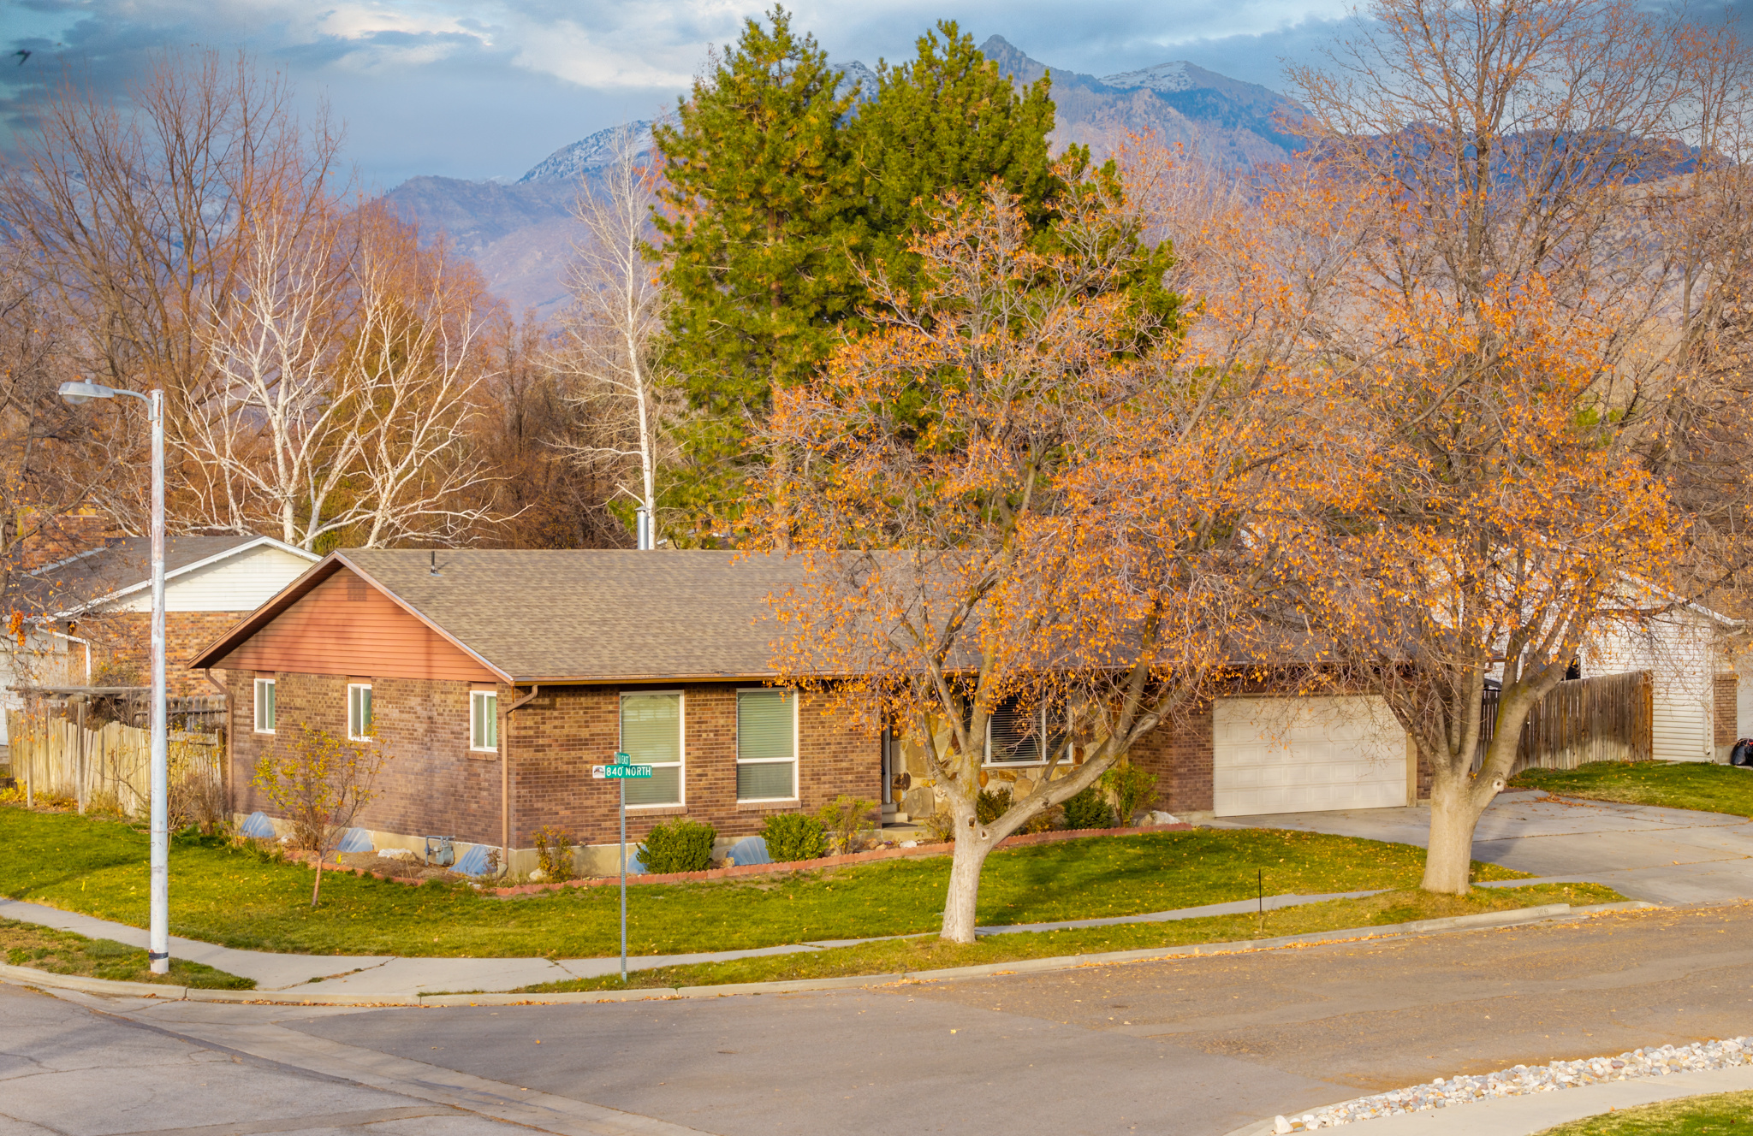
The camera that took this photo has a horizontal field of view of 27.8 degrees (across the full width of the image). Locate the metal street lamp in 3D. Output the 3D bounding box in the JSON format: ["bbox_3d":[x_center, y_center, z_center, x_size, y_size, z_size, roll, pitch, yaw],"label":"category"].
[{"bbox_3d":[-9.693,1.393,44.913,1.450,7.624,0.340,0,0,-35],"label":"metal street lamp"}]

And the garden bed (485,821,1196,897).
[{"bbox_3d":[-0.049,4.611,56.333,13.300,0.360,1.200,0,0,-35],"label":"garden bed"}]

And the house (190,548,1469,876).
[{"bbox_3d":[-0.486,2.186,63.940,20.360,5.020,11.650,0,0,-35],"label":"house"}]

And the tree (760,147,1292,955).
[{"bbox_3d":[2.066,-0.213,47.305,7.200,10.301,7.000,0,0,3],"label":"tree"}]

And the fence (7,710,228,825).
[{"bbox_3d":[-14.523,3.671,66.524,0.250,1.750,10.400,0,0,-35],"label":"fence"}]

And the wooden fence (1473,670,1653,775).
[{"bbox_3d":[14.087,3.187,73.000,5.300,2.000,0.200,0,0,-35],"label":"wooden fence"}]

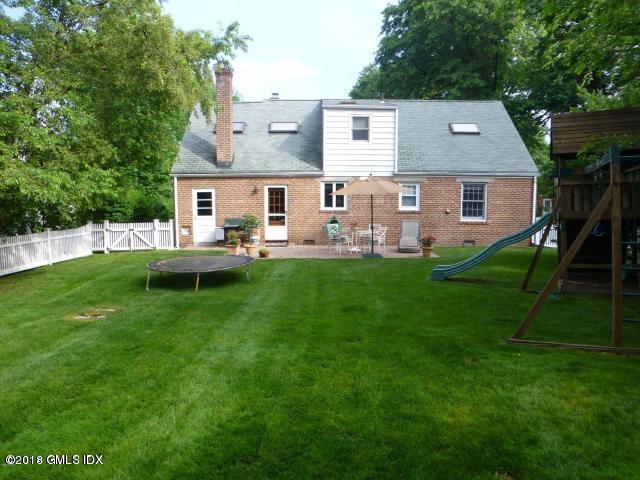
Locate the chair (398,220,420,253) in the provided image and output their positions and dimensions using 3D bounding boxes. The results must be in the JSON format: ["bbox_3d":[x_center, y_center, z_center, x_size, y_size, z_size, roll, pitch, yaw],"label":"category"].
[{"bbox_3d":[3.110,-0.145,15.581,0.760,1.030,1.350,0,6,0],"label":"chair"}]

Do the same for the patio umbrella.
[{"bbox_3d":[1.640,-0.773,14.051,2.620,2.620,2.620,0,6,0],"label":"patio umbrella"}]

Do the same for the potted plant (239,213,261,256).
[{"bbox_3d":[-2.330,-0.217,14.567,0.720,1.400,0.720,0,6,0],"label":"potted plant"}]

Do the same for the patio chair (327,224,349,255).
[{"bbox_3d":[0.600,-0.034,15.040,0.580,0.930,0.520,4,7,30],"label":"patio chair"}]

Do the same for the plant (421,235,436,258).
[{"bbox_3d":[3.460,0.156,14.206,0.500,0.740,0.480,0,6,0],"label":"plant"}]

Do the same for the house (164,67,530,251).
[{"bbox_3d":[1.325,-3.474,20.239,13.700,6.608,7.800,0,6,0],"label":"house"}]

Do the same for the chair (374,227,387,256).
[{"bbox_3d":[1.950,-0.008,14.942,0.550,0.900,0.480,4,7,30],"label":"chair"}]

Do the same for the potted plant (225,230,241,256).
[{"bbox_3d":[-2.820,0.098,14.451,0.520,0.800,0.500,0,6,0],"label":"potted plant"}]

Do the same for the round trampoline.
[{"bbox_3d":[-2.990,0.790,11.127,2.660,0.440,2.660,-2,6,0],"label":"round trampoline"}]

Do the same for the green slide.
[{"bbox_3d":[3.990,0.111,10.226,2.650,1.700,0.580,2,7,17],"label":"green slide"}]

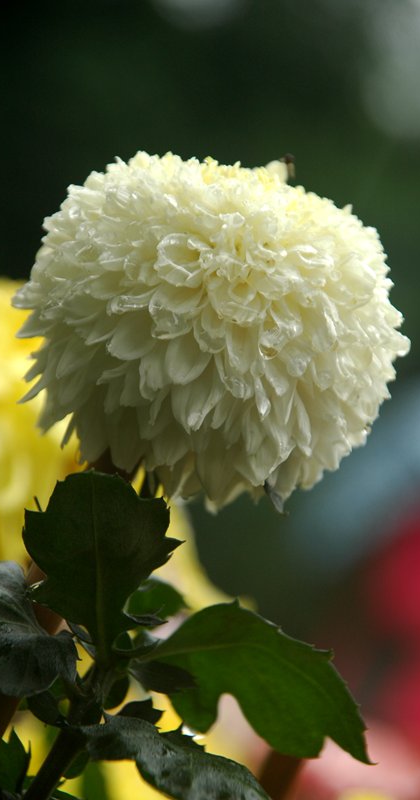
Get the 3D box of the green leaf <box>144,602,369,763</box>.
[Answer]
[{"bbox_3d":[0.015,0.090,1.330,0.084,0.045,0.030,21,3,-5],"label":"green leaf"}]

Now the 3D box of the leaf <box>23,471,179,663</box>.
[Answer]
[{"bbox_3d":[-0.035,0.053,1.320,0.050,0.062,0.018,0,3,0],"label":"leaf"}]

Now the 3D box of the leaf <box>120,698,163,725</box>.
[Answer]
[{"bbox_3d":[-0.022,0.100,1.330,0.015,0.009,0.007,0,3,0],"label":"leaf"}]

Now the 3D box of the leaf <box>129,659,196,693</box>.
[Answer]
[{"bbox_3d":[-0.015,0.089,1.325,0.022,0.011,0.010,11,6,0],"label":"leaf"}]

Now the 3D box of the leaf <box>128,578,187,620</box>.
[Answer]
[{"bbox_3d":[-0.018,0.064,1.330,0.020,0.014,0.013,0,3,0],"label":"leaf"}]

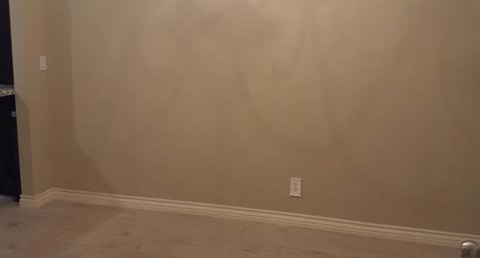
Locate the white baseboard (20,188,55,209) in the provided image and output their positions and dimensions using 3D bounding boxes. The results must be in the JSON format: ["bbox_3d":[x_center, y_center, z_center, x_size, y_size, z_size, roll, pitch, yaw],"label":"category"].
[{"bbox_3d":[-1.671,0.566,4.143,0.135,0.107,0.280,4,12,14],"label":"white baseboard"}]

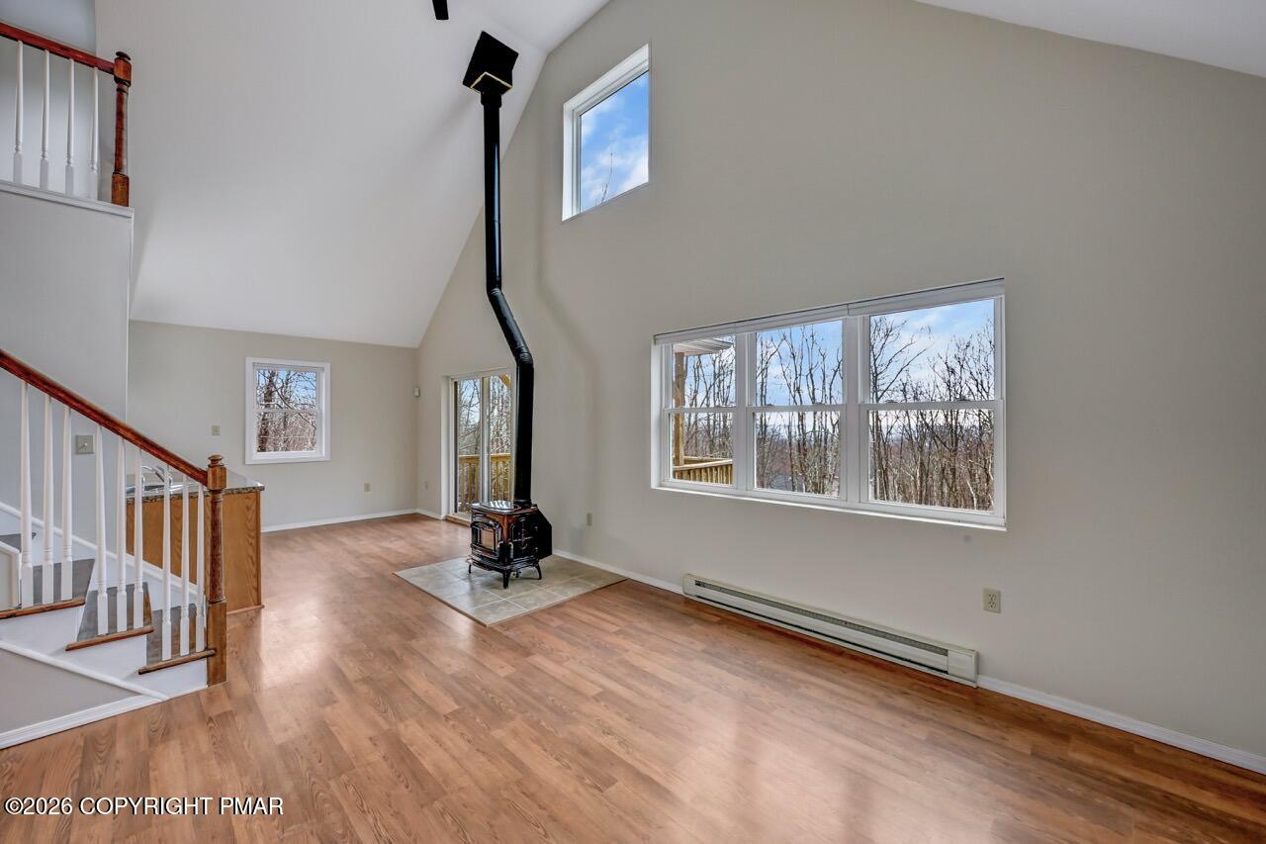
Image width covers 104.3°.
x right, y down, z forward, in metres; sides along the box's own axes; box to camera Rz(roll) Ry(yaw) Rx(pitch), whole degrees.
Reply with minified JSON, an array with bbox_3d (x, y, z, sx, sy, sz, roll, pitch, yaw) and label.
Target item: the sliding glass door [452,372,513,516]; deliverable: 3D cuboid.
[{"bbox_3d":[-1.926,0.367,6.288,1.823,1.978,0.120,0,0,44],"label":"sliding glass door"}]

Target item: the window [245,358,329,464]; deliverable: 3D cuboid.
[{"bbox_3d":[-4.449,-0.133,6.383,0.100,1.320,0.911,0,0,44],"label":"window"}]

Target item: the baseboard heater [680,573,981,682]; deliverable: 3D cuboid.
[{"bbox_3d":[1.086,1.266,3.178,1.886,0.162,0.065,0,0,44],"label":"baseboard heater"}]

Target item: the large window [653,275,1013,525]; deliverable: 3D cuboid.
[{"bbox_3d":[1.062,-0.087,3.330,2.352,1.270,0.120,0,0,44],"label":"large window"}]

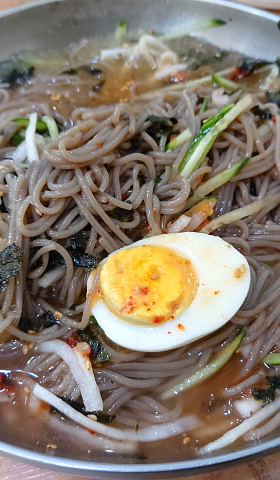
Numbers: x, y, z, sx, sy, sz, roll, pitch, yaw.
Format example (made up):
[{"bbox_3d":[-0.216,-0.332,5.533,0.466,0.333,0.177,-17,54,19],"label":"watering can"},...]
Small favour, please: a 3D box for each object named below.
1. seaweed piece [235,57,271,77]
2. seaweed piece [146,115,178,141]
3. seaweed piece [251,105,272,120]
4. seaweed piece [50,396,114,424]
[{"bbox_3d":[0.058,-0.090,0.238,0.019,0.004,0.008,-23,59,-14],"label":"seaweed piece"},{"bbox_3d":[0.009,-0.048,0.195,0.014,0.005,0.011,-1,56,0],"label":"seaweed piece"},{"bbox_3d":[0.055,-0.058,0.210,0.008,0.003,0.007,-13,57,-8],"label":"seaweed piece"},{"bbox_3d":[-0.017,0.053,0.143,0.020,0.003,0.004,9,57,6],"label":"seaweed piece"}]

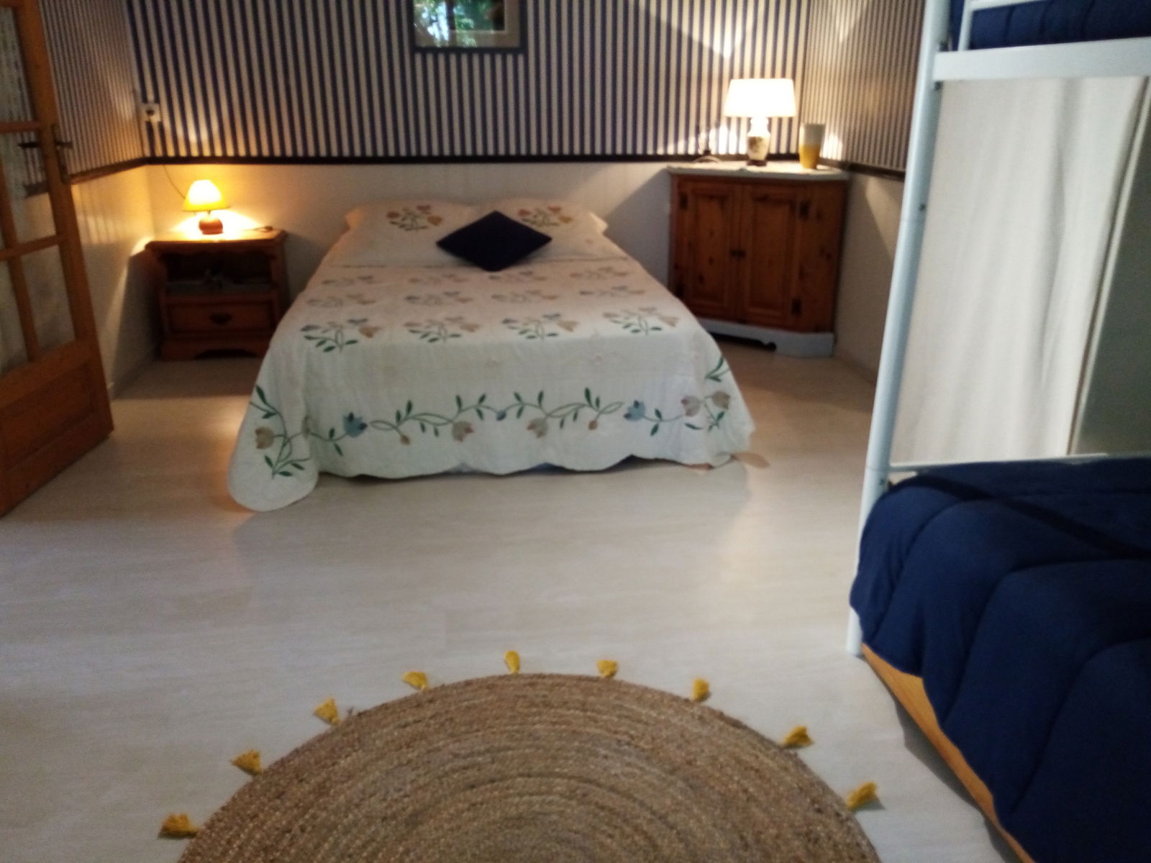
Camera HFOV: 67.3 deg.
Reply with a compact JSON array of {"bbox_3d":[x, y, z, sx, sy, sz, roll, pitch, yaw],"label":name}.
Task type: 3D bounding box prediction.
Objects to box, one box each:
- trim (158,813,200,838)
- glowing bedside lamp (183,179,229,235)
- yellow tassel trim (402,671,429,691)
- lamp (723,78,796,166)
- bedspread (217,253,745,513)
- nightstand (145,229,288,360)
[{"bbox_3d":[-0.682,0.675,1.485,0.063,0.024,0.048,0,20,0],"label":"trim"},{"bbox_3d":[-1.819,-1.111,4.274,0.240,0.280,0.240,-4,21,-10],"label":"glowing bedside lamp"},{"bbox_3d":[-0.344,0.535,1.868,0.045,0.022,0.058,-16,26,-37],"label":"yellow tassel trim"},{"bbox_3d":[0.951,-1.608,4.491,0.380,0.430,0.380,-4,21,-10],"label":"lamp"},{"bbox_3d":[-0.351,-0.365,3.618,1.650,0.490,1.850,-4,21,-10],"label":"bedspread"},{"bbox_3d":[-1.783,-0.700,4.392,0.580,0.570,0.370,-4,21,-10],"label":"nightstand"}]

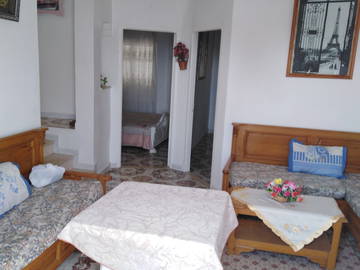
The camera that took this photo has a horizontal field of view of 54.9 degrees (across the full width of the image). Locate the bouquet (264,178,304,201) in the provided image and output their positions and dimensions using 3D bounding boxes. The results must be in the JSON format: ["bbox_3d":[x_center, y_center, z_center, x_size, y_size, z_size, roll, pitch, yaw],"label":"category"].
[{"bbox_3d":[0.909,0.468,3.001,0.320,0.180,0.250,6,12,17],"label":"bouquet"}]

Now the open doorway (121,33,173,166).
[{"bbox_3d":[-0.498,-0.493,5.206,0.750,2.040,0.140,2,11,-5],"label":"open doorway"}]

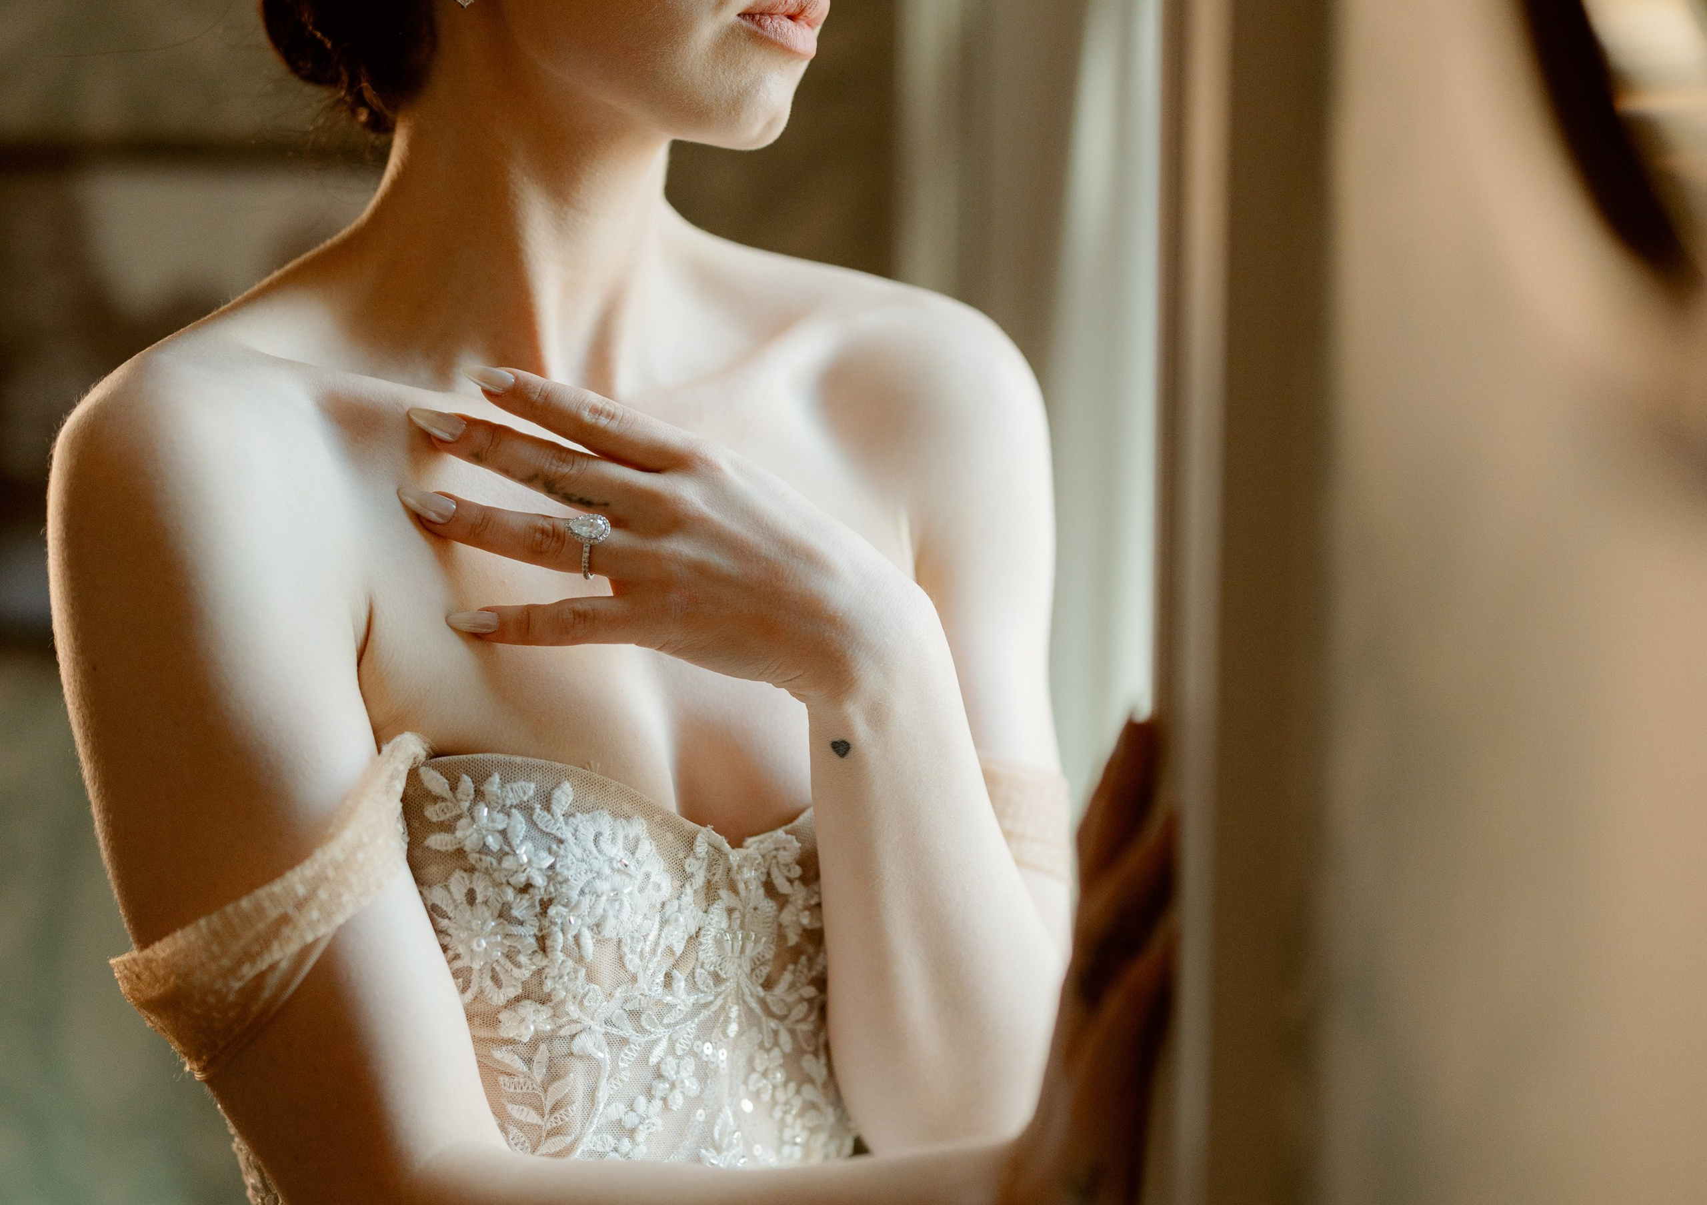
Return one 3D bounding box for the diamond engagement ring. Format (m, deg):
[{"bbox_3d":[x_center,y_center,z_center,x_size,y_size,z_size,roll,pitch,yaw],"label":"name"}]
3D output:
[{"bbox_3d":[-0.085,-0.018,1.181,0.015,0.020,0.024,10,-30,17],"label":"diamond engagement ring"}]

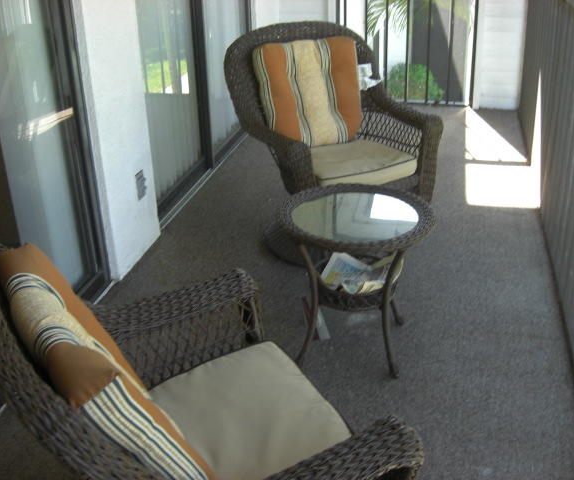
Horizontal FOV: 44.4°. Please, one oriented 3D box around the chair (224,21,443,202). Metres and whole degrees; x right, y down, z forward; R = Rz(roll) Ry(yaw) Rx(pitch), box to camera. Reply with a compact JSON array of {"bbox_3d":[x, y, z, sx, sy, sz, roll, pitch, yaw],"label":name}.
[{"bbox_3d":[0.194,-0.468,3.272,0.788,0.944,0.795,-12,26,-20],"label":"chair"}]

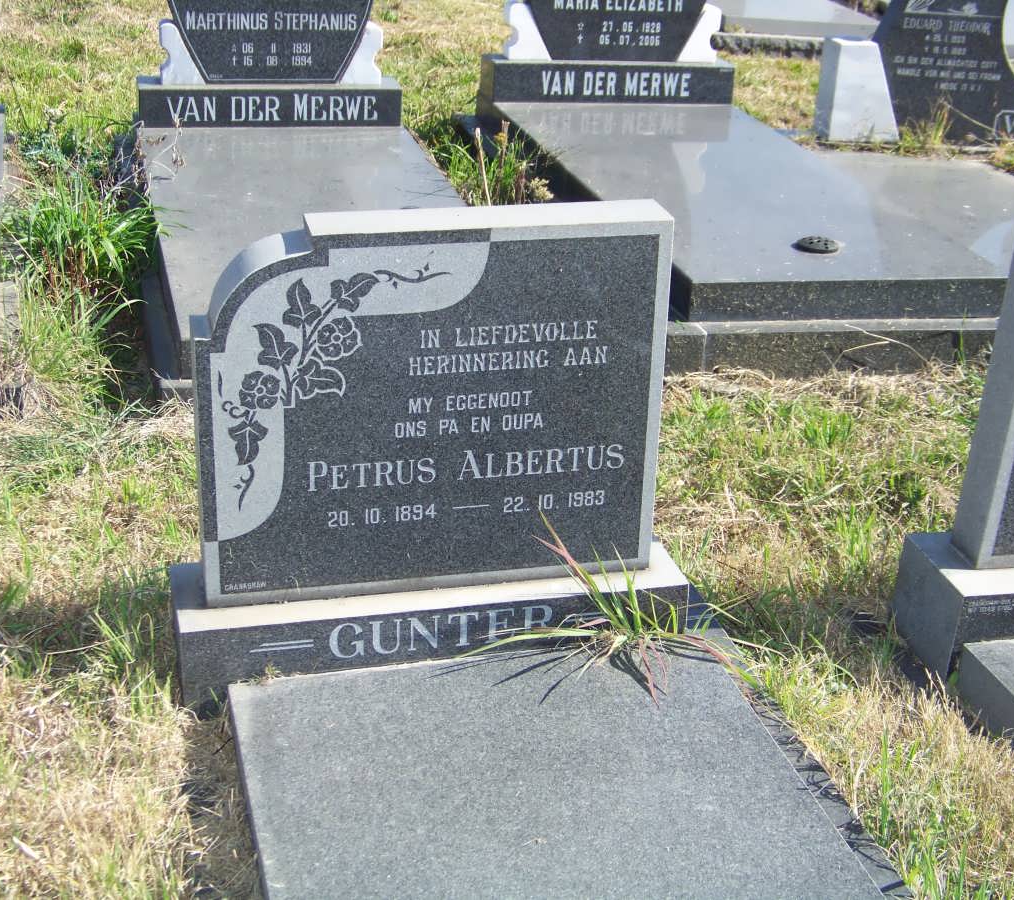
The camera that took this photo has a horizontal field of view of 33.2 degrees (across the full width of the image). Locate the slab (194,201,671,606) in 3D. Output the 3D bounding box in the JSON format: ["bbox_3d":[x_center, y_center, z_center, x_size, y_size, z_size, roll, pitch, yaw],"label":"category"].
[{"bbox_3d":[-0.127,-0.076,2.832,0.770,0.637,0.114,-4,25,-13],"label":"slab"}]

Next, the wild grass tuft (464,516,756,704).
[{"bbox_3d":[0.177,0.260,2.822,0.477,0.270,0.246,-4,25,-13],"label":"wild grass tuft"}]

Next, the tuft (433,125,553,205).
[{"bbox_3d":[-0.046,-0.886,5.389,0.354,0.293,0.346,-4,25,-13],"label":"tuft"}]

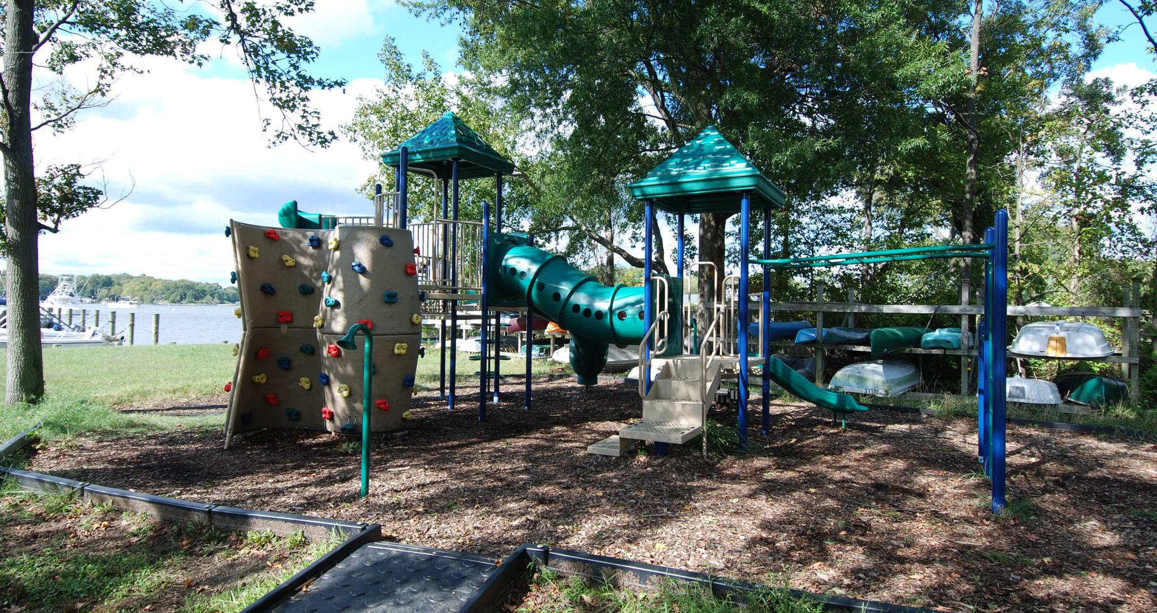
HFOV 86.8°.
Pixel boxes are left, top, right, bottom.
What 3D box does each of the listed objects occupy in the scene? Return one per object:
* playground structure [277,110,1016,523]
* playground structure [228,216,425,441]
[{"bbox_3d":[-0.030,-0.840,9.150,10.200,5.070,3.900,1,0,29],"label":"playground structure"},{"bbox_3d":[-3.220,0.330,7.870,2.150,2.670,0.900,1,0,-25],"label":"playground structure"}]

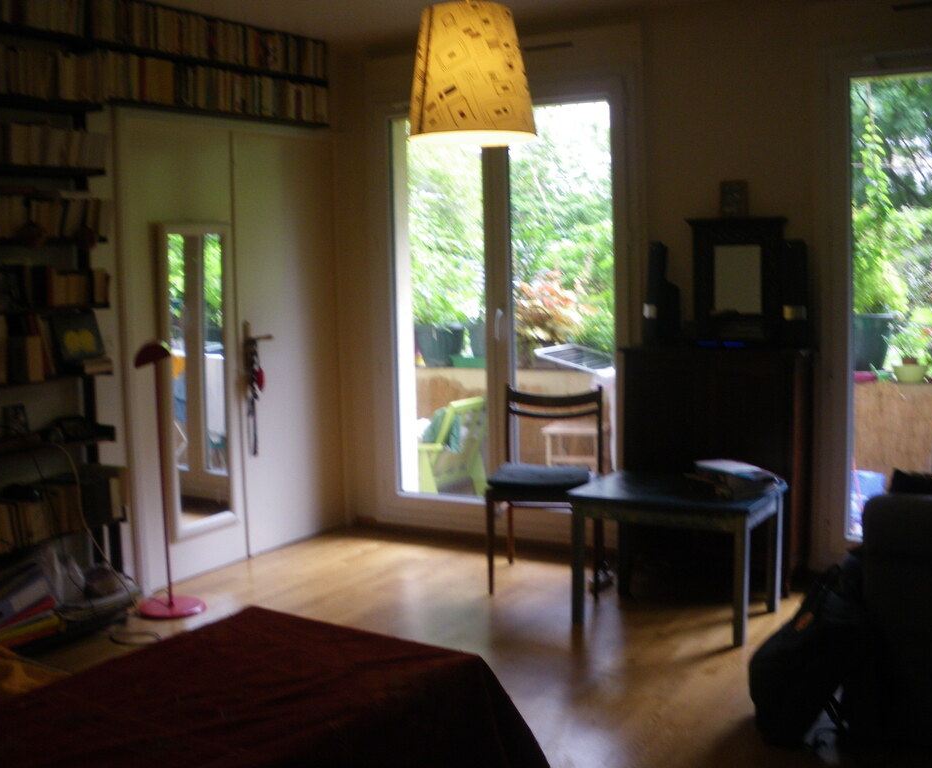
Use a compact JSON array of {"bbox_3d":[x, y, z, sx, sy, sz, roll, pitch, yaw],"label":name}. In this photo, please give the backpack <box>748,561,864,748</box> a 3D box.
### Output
[{"bbox_3d":[1.010,0.761,3.098,0.260,0.470,0.290,7,6,-7],"label":"backpack"}]

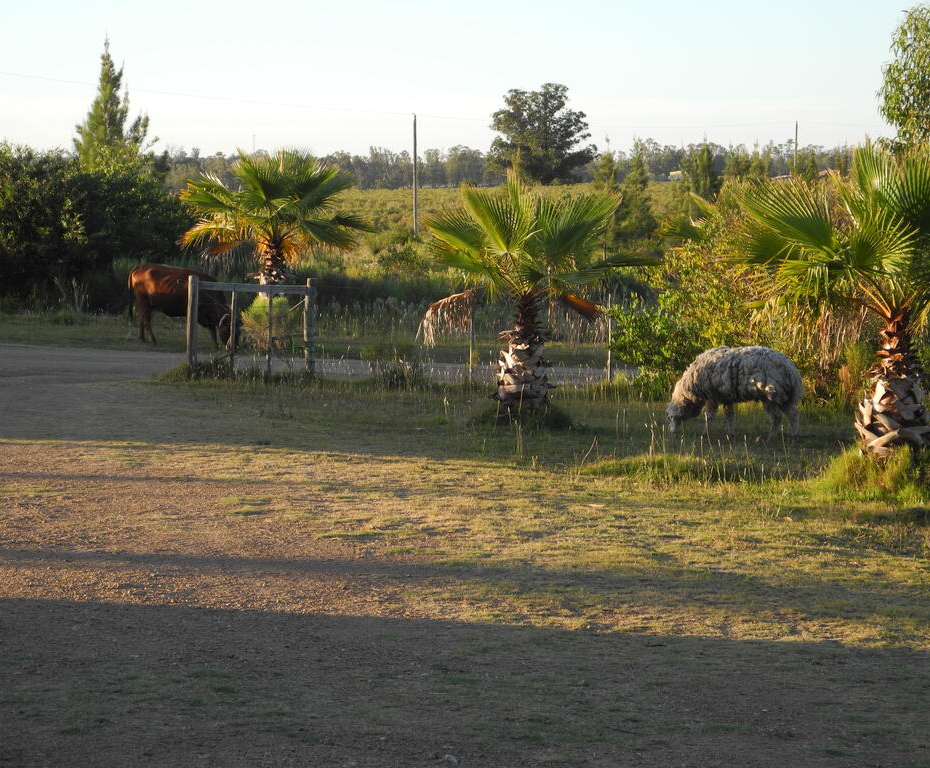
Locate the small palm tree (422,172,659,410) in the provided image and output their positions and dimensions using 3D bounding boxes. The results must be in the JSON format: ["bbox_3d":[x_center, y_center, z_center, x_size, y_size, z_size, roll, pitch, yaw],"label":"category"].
[{"bbox_3d":[0.740,-0.935,27.913,2.380,2.370,2.300,0,4,0],"label":"small palm tree"}]

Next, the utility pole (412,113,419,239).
[{"bbox_3d":[-2.848,-11.885,159.736,0.220,7.161,0.220,0,4,0],"label":"utility pole"}]

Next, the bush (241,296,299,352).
[{"bbox_3d":[-2.609,-0.831,37.272,0.800,0.765,0.750,0,4,0],"label":"bush"}]

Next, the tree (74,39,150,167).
[{"bbox_3d":[-8.287,-5.222,64.793,2.400,5.621,2.300,0,4,0],"label":"tree"}]

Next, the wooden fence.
[{"bbox_3d":[-2.495,-0.676,32.457,1.550,1.157,0.160,1,4,12],"label":"wooden fence"}]

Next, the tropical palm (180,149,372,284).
[{"bbox_3d":[-2.644,-1.910,38.700,2.700,2.725,2.600,0,4,0],"label":"tropical palm"}]

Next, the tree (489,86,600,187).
[{"bbox_3d":[11.148,-35.686,399.441,15.800,15.168,14.500,0,4,0],"label":"tree"}]

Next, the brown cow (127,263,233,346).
[{"bbox_3d":[-3.942,-1.100,38.756,1.750,1.185,0.550,2,5,28],"label":"brown cow"}]

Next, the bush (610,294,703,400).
[{"bbox_3d":[2.063,-0.411,29.758,1.050,1.136,1.000,0,4,0],"label":"bush"}]

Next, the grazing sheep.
[{"bbox_3d":[2.345,0.082,24.171,1.200,0.786,0.480,1,4,16],"label":"grazing sheep"}]

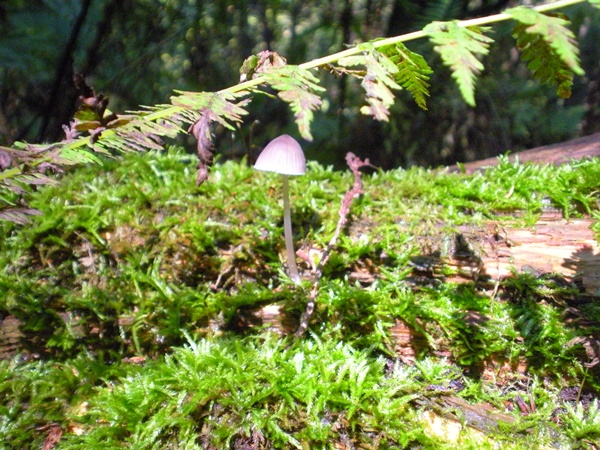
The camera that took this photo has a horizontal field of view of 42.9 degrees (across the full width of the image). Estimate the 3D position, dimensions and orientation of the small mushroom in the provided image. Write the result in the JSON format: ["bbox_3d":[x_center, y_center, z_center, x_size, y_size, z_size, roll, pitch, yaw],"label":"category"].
[{"bbox_3d":[-0.009,-0.008,0.370,0.025,0.073,0.025,-3,9,0],"label":"small mushroom"}]

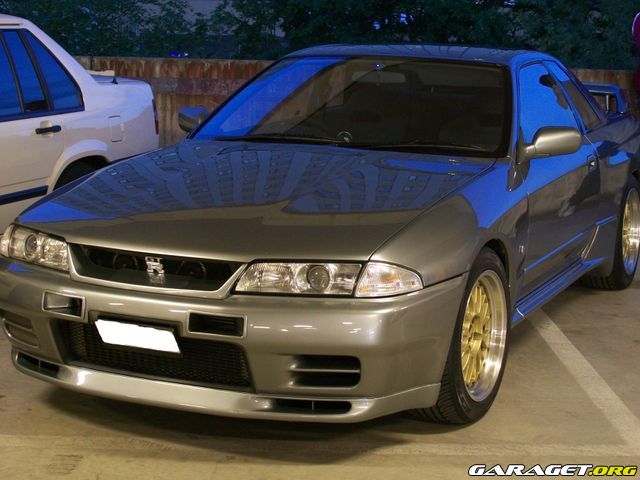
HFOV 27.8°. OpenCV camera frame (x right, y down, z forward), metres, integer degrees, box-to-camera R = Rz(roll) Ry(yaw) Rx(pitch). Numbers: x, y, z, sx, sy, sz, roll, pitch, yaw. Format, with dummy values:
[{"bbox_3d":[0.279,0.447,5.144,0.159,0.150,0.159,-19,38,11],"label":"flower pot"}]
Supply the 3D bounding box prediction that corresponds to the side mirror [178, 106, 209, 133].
[{"bbox_3d":[-0.545,-0.540,5.893,0.225,0.130,0.120,5,10,24],"label":"side mirror"}]

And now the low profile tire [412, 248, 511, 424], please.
[{"bbox_3d":[0.468,0.330,4.527,0.250,0.630,0.630,6,11,27],"label":"low profile tire"}]

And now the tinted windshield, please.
[{"bbox_3d":[0.178,-0.573,5.511,1.400,0.130,0.720,5,43,24],"label":"tinted windshield"}]

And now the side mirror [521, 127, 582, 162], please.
[{"bbox_3d":[0.937,-0.389,5.214,0.225,0.130,0.120,5,10,24],"label":"side mirror"}]

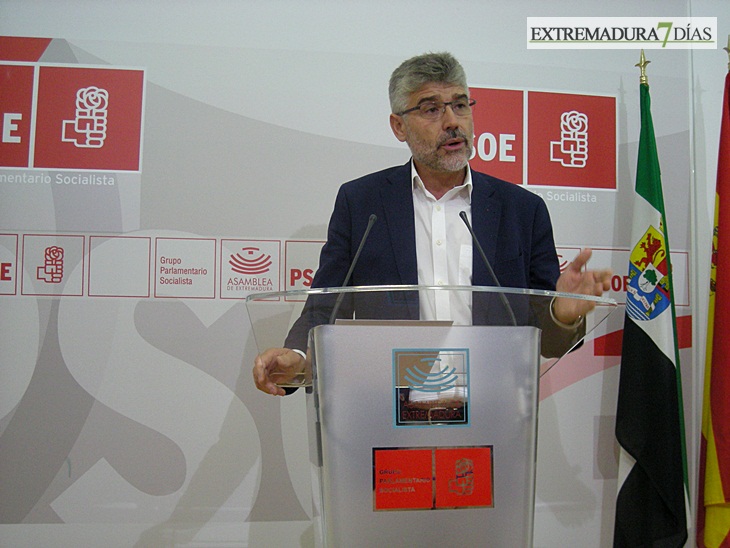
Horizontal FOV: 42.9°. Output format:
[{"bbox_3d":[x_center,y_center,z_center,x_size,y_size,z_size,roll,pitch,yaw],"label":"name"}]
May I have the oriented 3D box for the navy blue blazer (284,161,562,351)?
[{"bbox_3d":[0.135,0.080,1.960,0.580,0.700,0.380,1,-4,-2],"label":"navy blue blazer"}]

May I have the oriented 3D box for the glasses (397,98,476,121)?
[{"bbox_3d":[0.143,-0.348,1.965,0.140,0.045,0.140,-9,4,-25],"label":"glasses"}]

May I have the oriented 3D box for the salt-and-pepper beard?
[{"bbox_3d":[0.163,-0.252,1.935,0.135,0.105,0.095,-9,4,-25],"label":"salt-and-pepper beard"}]

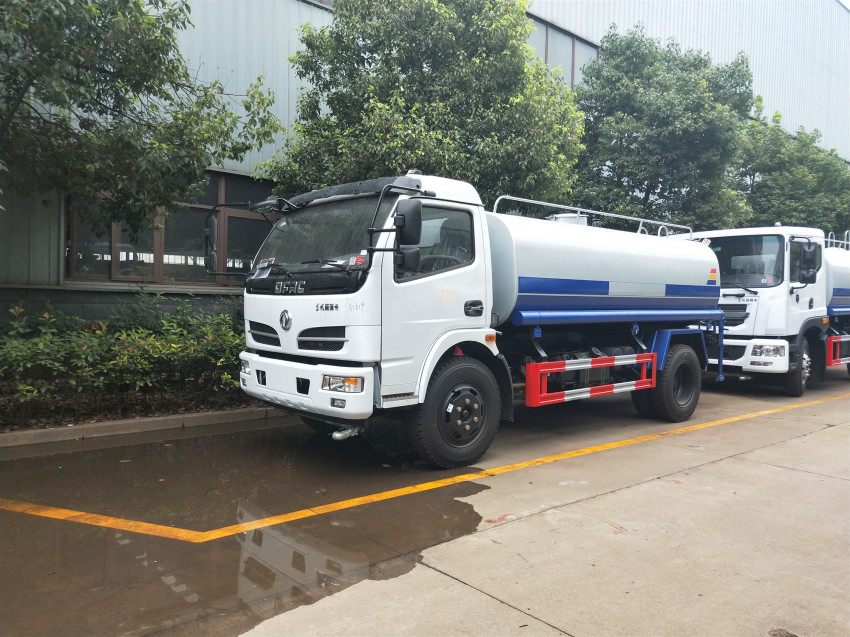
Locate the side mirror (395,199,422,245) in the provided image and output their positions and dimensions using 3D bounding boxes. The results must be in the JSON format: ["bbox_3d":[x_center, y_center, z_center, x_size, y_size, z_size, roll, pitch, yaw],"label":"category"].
[{"bbox_3d":[-0.121,-0.727,4.616,0.210,0.360,0.120,3,3,40],"label":"side mirror"}]

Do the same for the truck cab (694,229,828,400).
[{"bbox_3d":[5.367,-0.170,10.789,2.100,2.600,2.350,-1,3,-40],"label":"truck cab"}]

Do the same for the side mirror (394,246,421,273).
[{"bbox_3d":[-0.131,-0.444,4.616,0.190,0.210,0.110,3,3,40],"label":"side mirror"}]

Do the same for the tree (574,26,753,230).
[{"bbox_3d":[6.106,-3.121,16.135,4.500,8.200,4.500,-1,3,-40],"label":"tree"}]

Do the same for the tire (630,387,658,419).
[{"bbox_3d":[2.971,0.800,7.935,0.985,0.985,0.250,-1,3,-40],"label":"tire"}]

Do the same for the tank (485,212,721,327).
[{"bbox_3d":[1.799,-0.486,7.934,4.400,1.400,2.080,-1,3,-40],"label":"tank"}]

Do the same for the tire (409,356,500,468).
[{"bbox_3d":[0.296,0.842,5.537,0.985,0.985,0.250,-1,3,-40],"label":"tire"}]

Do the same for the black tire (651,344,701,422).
[{"bbox_3d":[3.150,0.812,7.723,0.985,0.985,0.250,-1,3,-40],"label":"black tire"}]

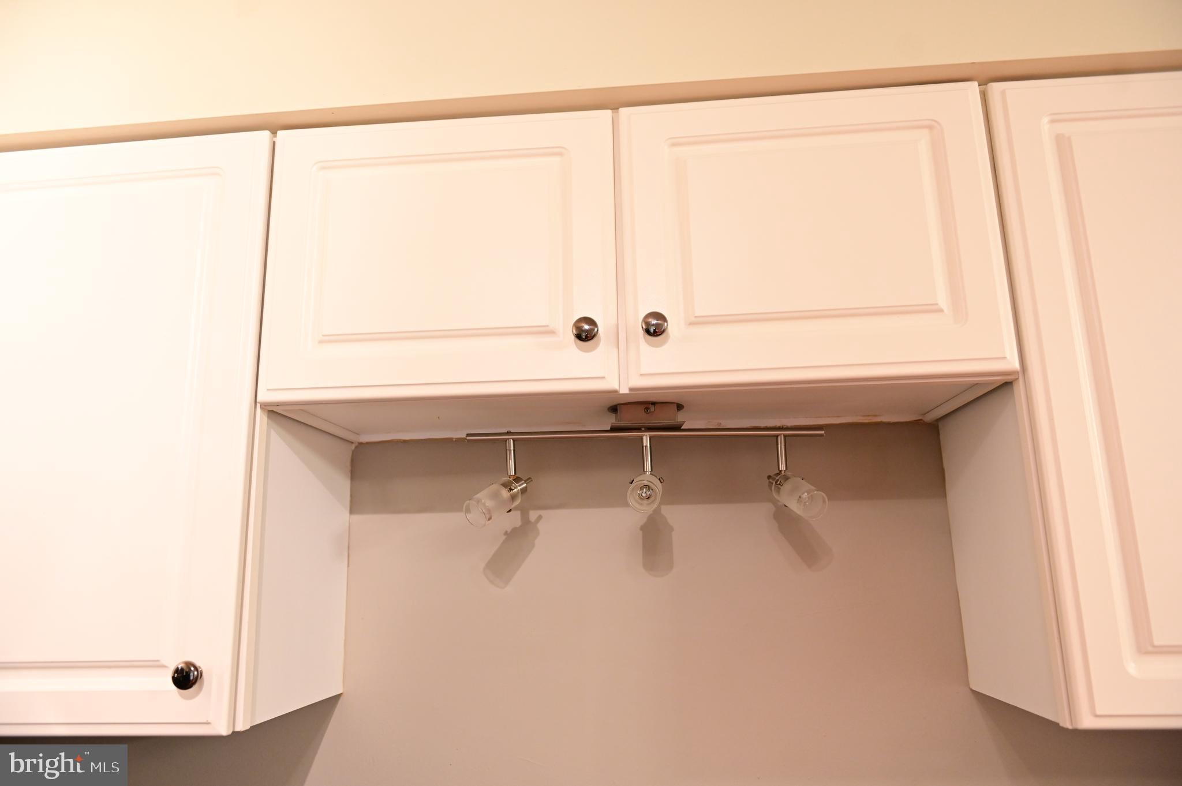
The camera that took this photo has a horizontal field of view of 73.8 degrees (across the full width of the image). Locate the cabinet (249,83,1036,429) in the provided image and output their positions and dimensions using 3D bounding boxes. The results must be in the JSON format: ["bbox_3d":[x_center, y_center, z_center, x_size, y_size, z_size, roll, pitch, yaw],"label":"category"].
[{"bbox_3d":[0.053,-0.151,1.115,0.910,0.376,0.335,-2,-13,5],"label":"cabinet"}]

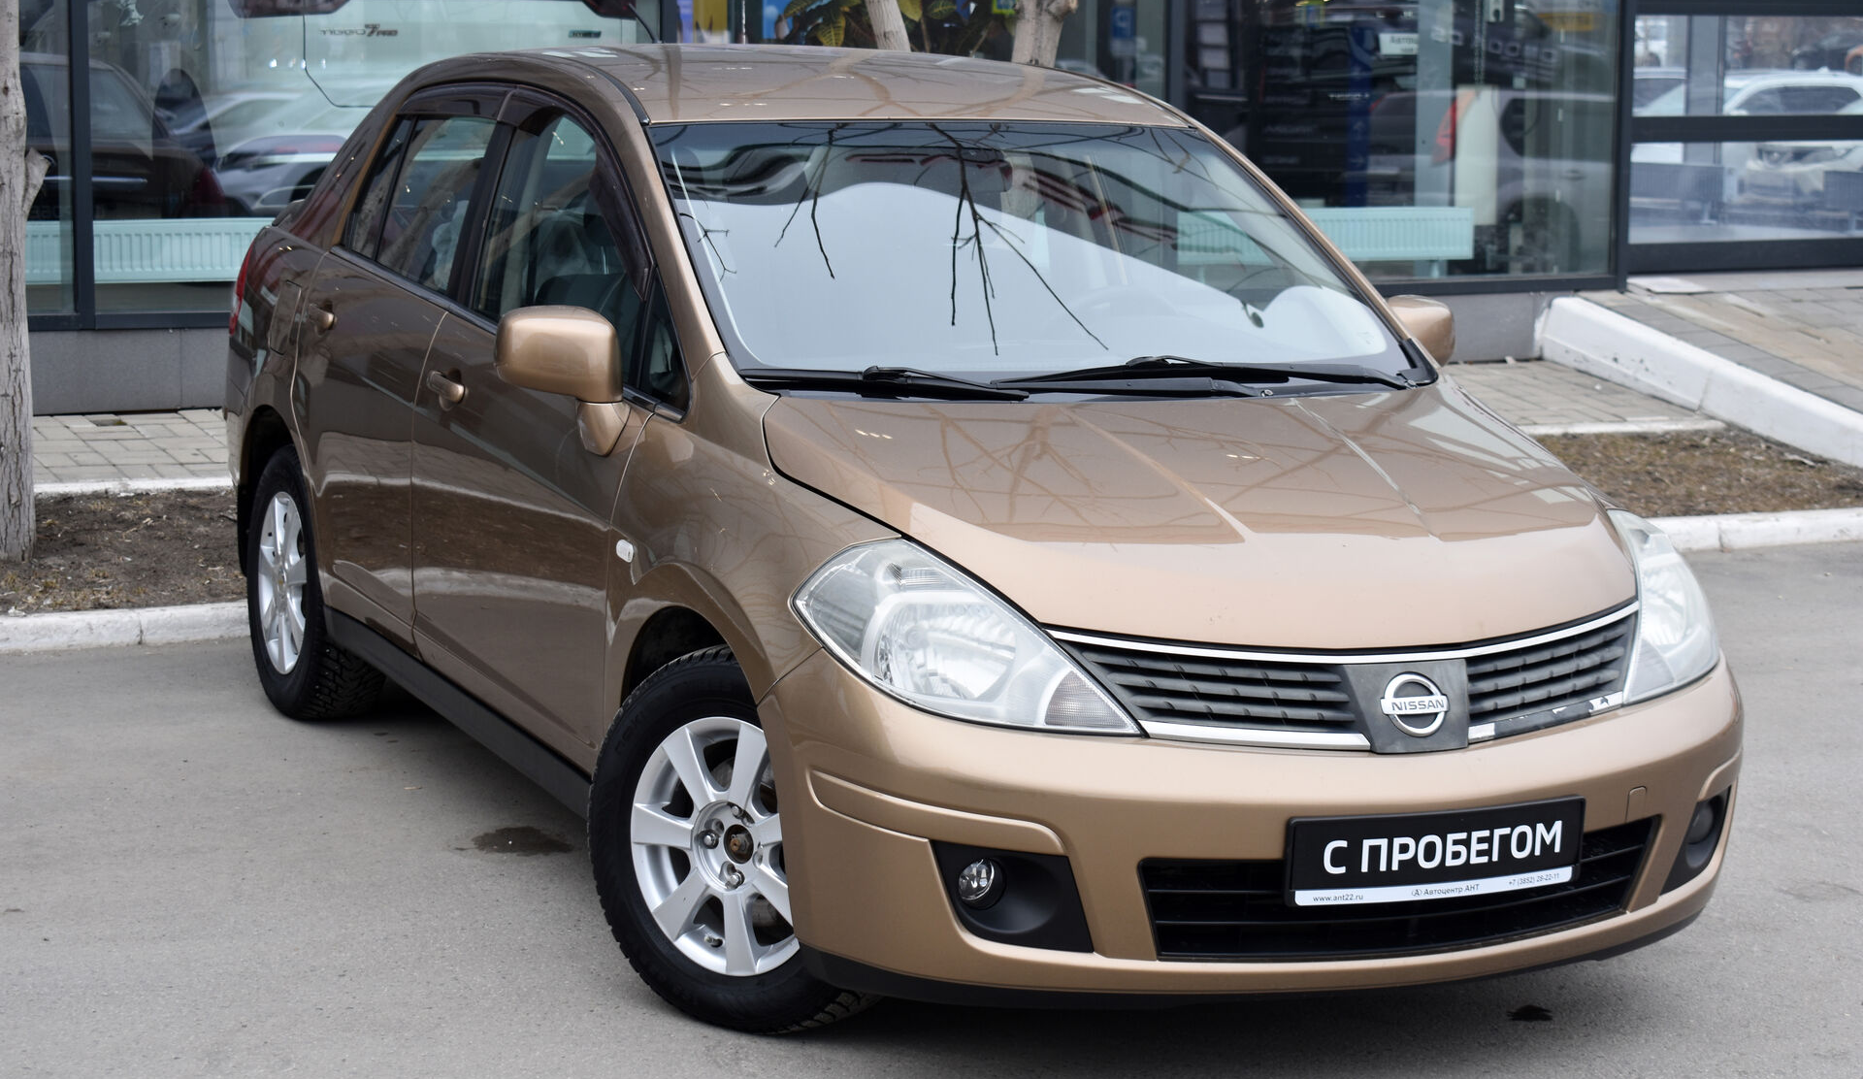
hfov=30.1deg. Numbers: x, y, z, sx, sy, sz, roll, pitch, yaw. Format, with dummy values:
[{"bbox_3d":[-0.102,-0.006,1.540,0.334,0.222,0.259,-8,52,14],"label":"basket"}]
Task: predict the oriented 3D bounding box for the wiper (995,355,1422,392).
[{"bbox_3d":[0.498,-0.294,6.126,0.880,0.065,0.085,-2,9,-26],"label":"wiper"}]

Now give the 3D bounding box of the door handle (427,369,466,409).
[{"bbox_3d":[-0.937,-0.282,6.675,0.055,0.060,0.200,-2,9,-26],"label":"door handle"}]

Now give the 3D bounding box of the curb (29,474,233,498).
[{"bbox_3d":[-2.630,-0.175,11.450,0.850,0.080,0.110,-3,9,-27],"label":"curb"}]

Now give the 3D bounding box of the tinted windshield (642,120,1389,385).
[{"bbox_3d":[0.175,-0.536,6.349,1.350,0.110,0.840,-2,40,-26],"label":"tinted windshield"}]

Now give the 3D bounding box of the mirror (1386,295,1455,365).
[{"bbox_3d":[0.929,-0.388,6.816,0.230,0.165,0.130,-2,9,-26],"label":"mirror"}]

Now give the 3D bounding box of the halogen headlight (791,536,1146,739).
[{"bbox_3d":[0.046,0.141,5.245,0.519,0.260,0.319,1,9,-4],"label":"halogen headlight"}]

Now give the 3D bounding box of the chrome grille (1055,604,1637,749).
[{"bbox_3d":[0.699,0.218,5.324,1.100,0.190,0.200,-2,9,-26],"label":"chrome grille"}]

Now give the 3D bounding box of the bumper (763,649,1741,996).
[{"bbox_3d":[0.617,0.415,5.509,1.680,0.520,0.660,-2,9,-26],"label":"bumper"}]

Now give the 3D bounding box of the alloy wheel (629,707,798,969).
[{"bbox_3d":[-0.279,0.487,5.633,0.416,0.416,0.155,8,11,35],"label":"alloy wheel"}]

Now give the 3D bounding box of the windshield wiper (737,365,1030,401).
[{"bbox_3d":[-0.077,-0.262,5.850,0.500,0.055,0.080,1,9,-9],"label":"windshield wiper"}]

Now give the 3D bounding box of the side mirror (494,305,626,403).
[{"bbox_3d":[-0.649,-0.328,6.054,0.230,0.165,0.130,-2,9,-26],"label":"side mirror"}]

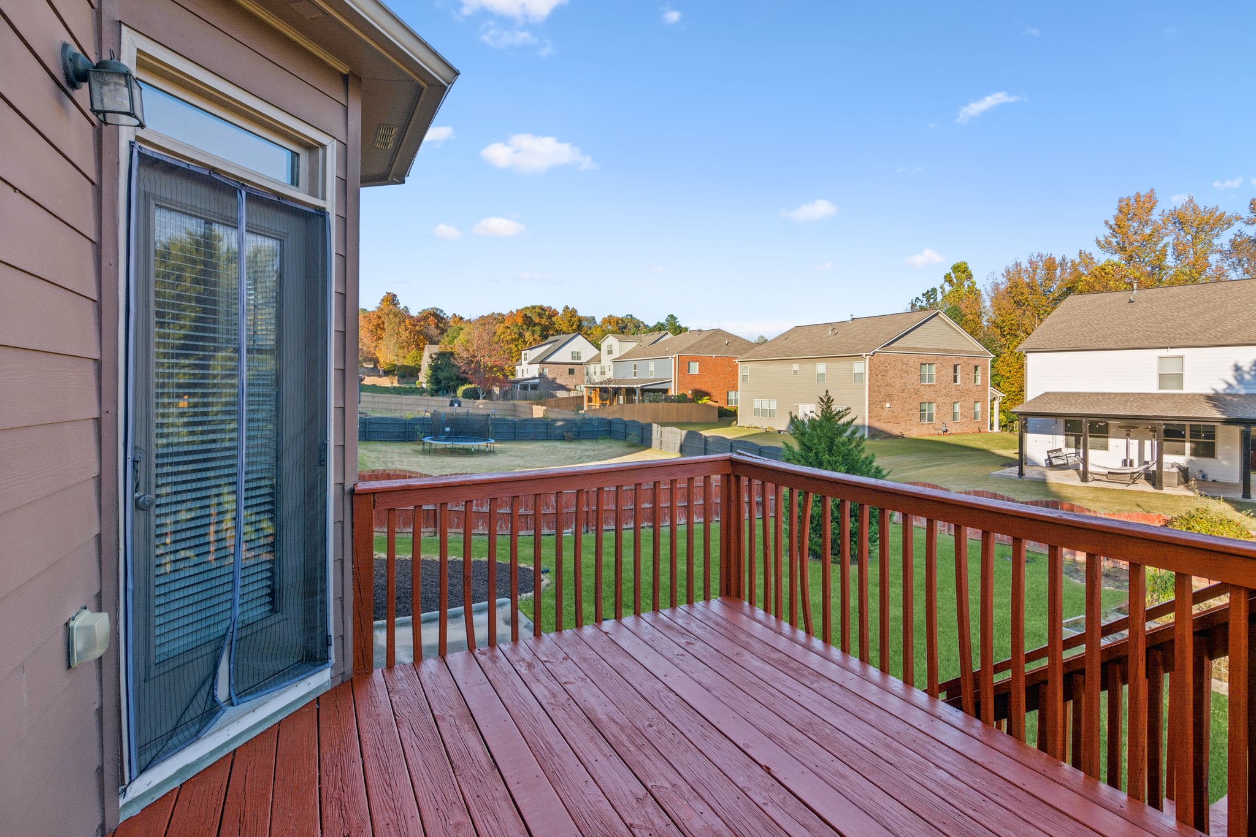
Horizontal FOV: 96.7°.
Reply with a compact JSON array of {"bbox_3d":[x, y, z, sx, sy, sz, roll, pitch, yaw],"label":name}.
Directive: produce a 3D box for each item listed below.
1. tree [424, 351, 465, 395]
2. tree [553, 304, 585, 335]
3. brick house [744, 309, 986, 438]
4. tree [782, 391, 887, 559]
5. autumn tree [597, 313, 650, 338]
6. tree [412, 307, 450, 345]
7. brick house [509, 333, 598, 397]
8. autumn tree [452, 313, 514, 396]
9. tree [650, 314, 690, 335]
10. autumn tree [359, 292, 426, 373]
[{"bbox_3d":[-28.531,-7.037,87.000,6.430,7.040,6.430,0,2,0],"label":"tree"},{"bbox_3d":[-12.871,-16.197,122.000,7.080,17.810,7.080,0,2,0],"label":"tree"},{"bbox_3d":[21.121,-4.121,50.097,18.600,9.700,13.900,-1,2,-32],"label":"brick house"},{"bbox_3d":[5.982,1.609,16.200,3.050,4.810,3.050,0,2,0],"label":"tree"},{"bbox_3d":[-1.029,-16.001,130.000,12.340,16.920,12.340,0,2,0],"label":"autumn tree"},{"bbox_3d":[-46.538,-17.872,132.000,8.820,17.180,8.820,0,2,0],"label":"tree"},{"bbox_3d":[-12.523,-9.487,101.685,19.900,11.300,10.300,-1,3,-37],"label":"brick house"},{"bbox_3d":[-21.008,-9.044,81.000,8.830,12.390,8.830,0,2,0],"label":"autumn tree"},{"bbox_3d":[10.089,-16.617,135.000,9.020,17.570,9.020,0,2,0],"label":"tree"},{"bbox_3d":[-49.158,-17.644,116.000,14.480,17.340,14.480,0,2,0],"label":"autumn tree"}]

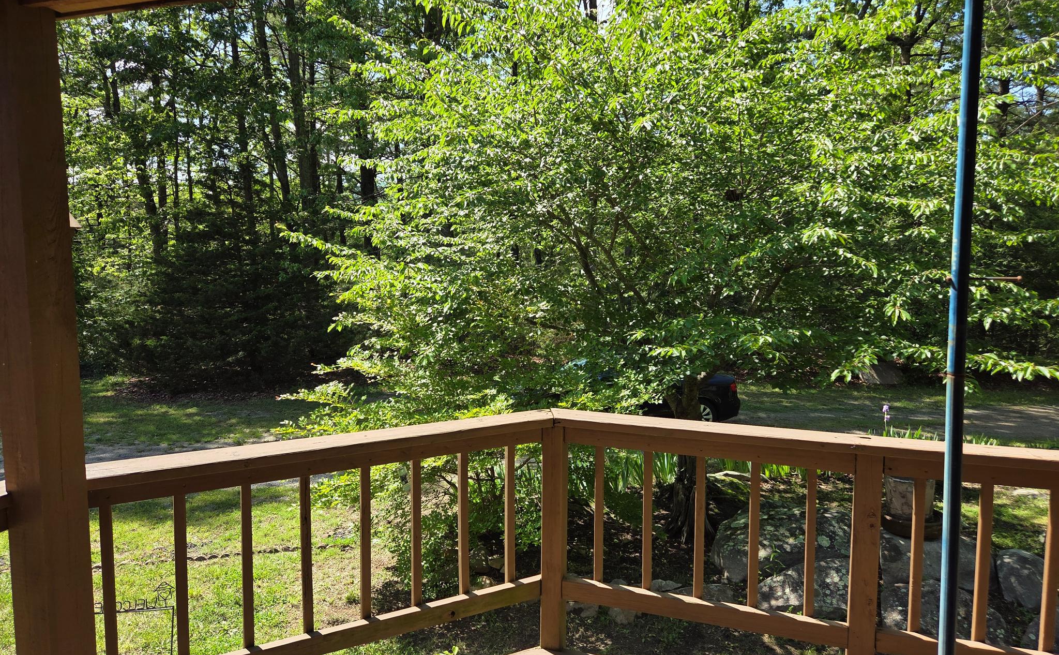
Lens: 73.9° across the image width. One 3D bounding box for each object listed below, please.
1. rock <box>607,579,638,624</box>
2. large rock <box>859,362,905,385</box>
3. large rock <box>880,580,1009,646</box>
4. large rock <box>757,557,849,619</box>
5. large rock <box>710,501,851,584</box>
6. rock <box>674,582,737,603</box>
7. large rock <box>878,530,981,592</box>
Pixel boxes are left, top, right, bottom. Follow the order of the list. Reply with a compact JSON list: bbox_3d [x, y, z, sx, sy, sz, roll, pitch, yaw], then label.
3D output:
[{"bbox_3d":[0.716,2.106,5.416,0.239,0.323,0.215,1,5,8],"label":"rock"},{"bbox_3d":[8.860,1.162,17.704,1.058,0.559,0.794,3,6,27],"label":"large rock"},{"bbox_3d":[3.052,2.121,5.193,0.829,0.329,0.622,3,6,31],"label":"large rock"},{"bbox_3d":[2.203,2.068,5.561,0.772,0.369,0.579,2,6,22],"label":"large rock"},{"bbox_3d":[2.263,1.918,6.232,1.270,0.547,0.953,2,6,20],"label":"large rock"},{"bbox_3d":[1.397,2.161,5.628,0.487,0.174,0.292,1,5,14],"label":"rock"},{"bbox_3d":[3.297,1.979,5.813,0.777,0.498,0.622,3,6,30],"label":"large rock"}]

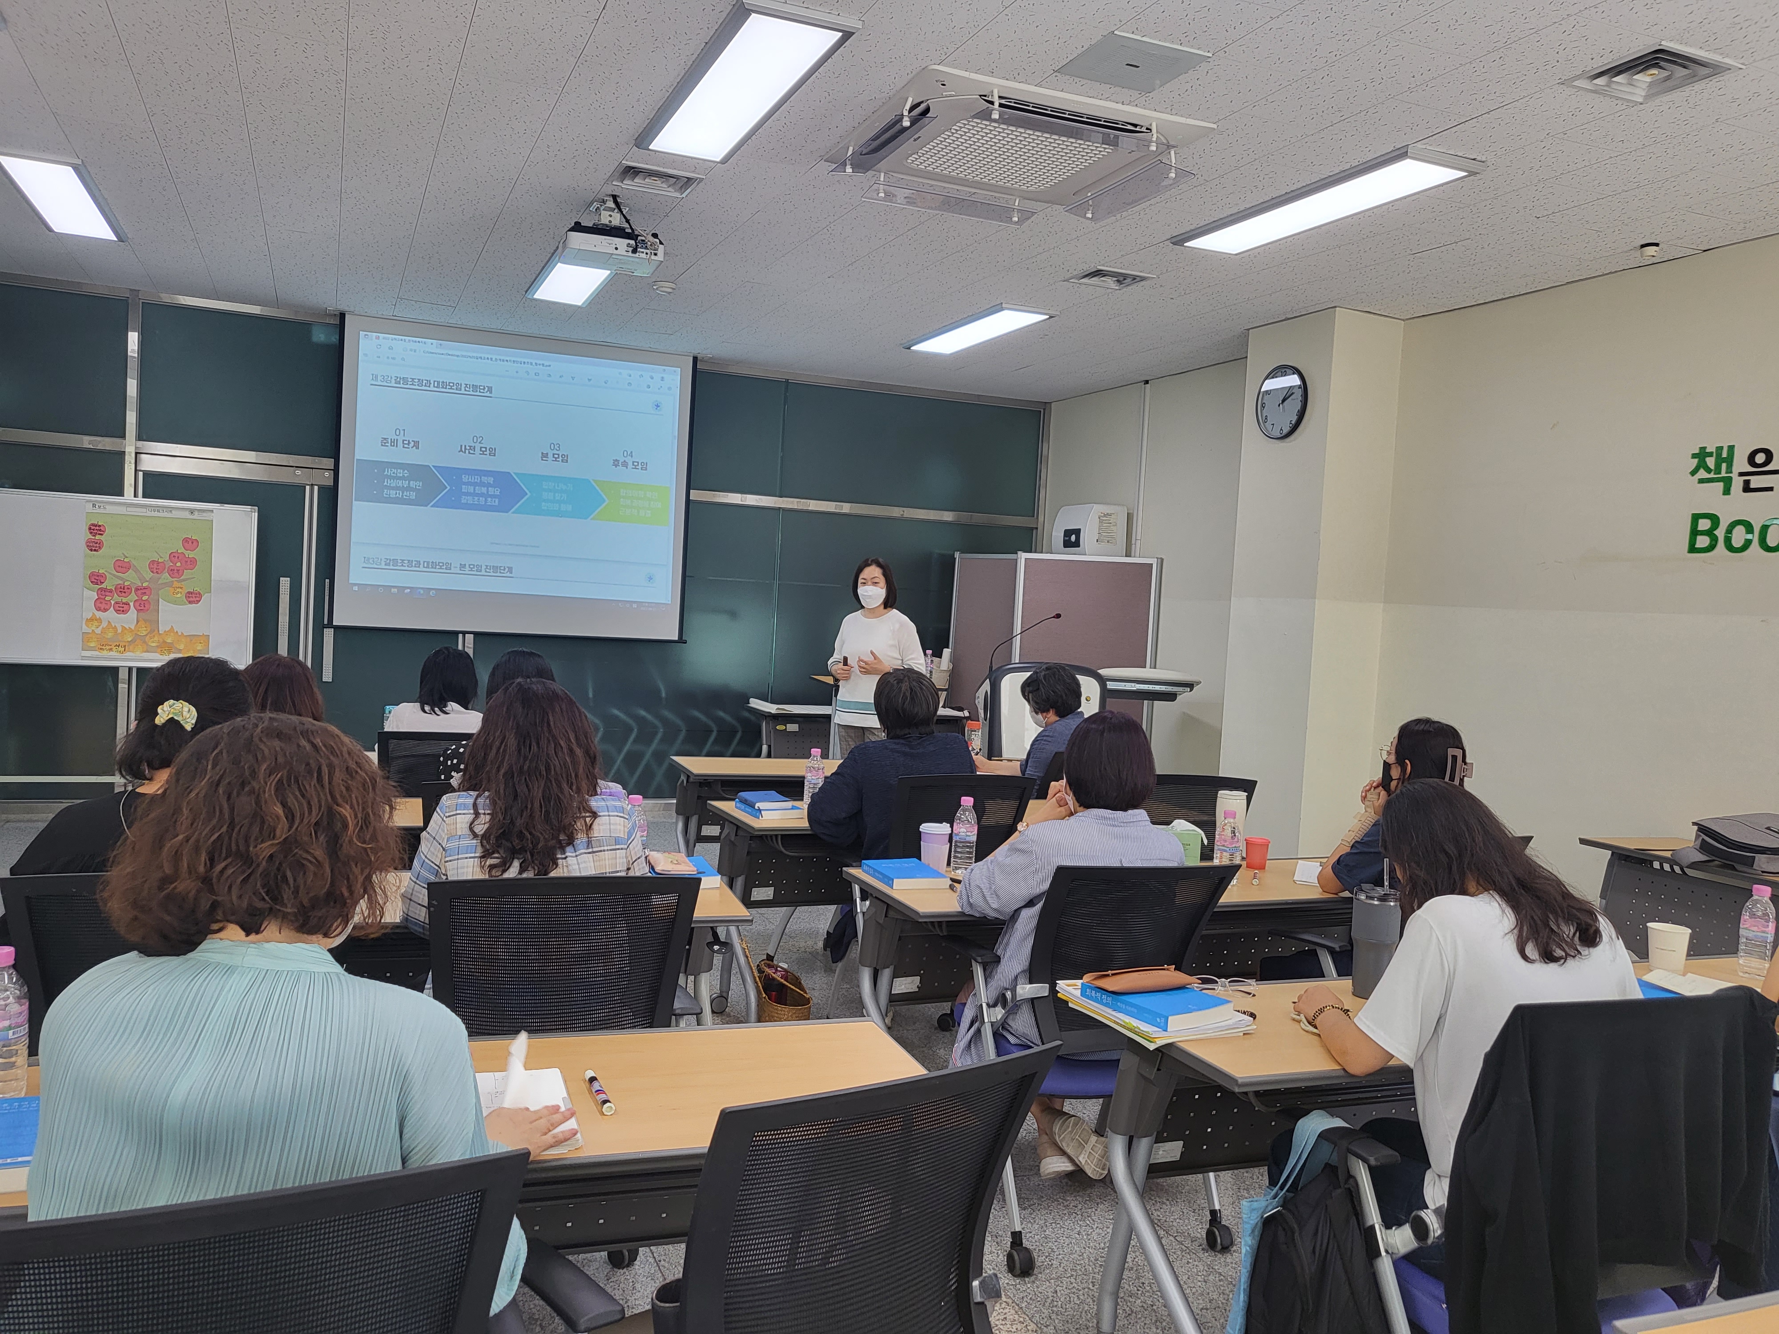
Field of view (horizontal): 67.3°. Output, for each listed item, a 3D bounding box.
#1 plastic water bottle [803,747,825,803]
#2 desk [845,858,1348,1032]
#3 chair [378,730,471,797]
[{"bbox_3d":[-0.265,0.381,4.653,0.066,0.204,0.066,3,3,0],"label":"plastic water bottle"},{"bbox_3d":[0.787,0.956,3.739,1.800,0.735,0.510,2,3,-24],"label":"desk"},{"bbox_3d":[-1.568,0.654,4.684,0.600,0.910,0.600,2,3,-23],"label":"chair"}]

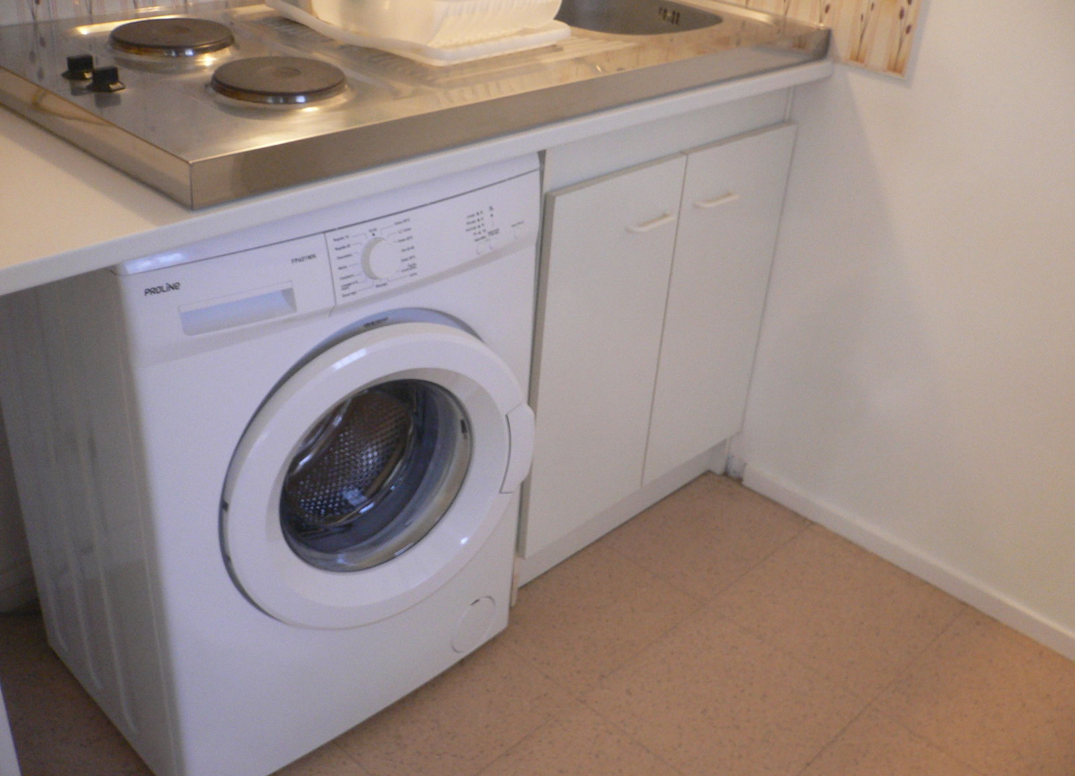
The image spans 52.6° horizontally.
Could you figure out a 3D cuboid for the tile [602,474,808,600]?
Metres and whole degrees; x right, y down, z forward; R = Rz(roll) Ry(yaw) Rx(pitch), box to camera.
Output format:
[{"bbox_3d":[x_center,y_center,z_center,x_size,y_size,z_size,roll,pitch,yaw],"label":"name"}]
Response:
[{"bbox_3d":[0.330,0.278,2.134,0.262,0.010,0.360,29,38,35],"label":"tile"}]

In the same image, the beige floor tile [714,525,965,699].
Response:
[{"bbox_3d":[0.543,0.393,1.965,0.322,0.010,0.355,29,38,35],"label":"beige floor tile"}]

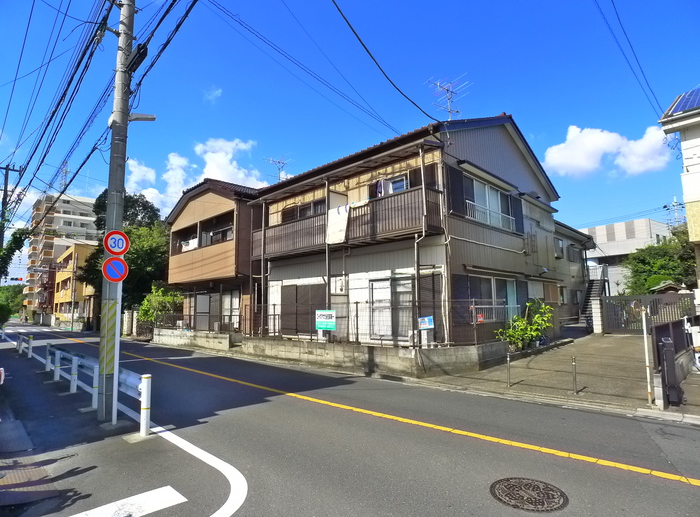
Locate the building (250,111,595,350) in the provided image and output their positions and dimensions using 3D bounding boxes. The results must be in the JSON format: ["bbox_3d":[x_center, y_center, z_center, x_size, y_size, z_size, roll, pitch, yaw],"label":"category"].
[{"bbox_3d":[3.609,-0.577,21.258,10.000,7.900,14.500,-6,-8,43],"label":"building"}]

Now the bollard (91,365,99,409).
[{"bbox_3d":[-4.503,2.287,8.610,0.125,0.735,0.125,5,-8,-42],"label":"bollard"}]

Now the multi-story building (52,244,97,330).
[{"bbox_3d":[-26.464,3.071,49.878,6.500,8.400,11.000,4,-8,-38],"label":"multi-story building"}]

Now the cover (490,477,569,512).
[{"bbox_3d":[1.632,2.161,4.411,0.690,0.040,0.740,0,-6,0],"label":"cover"}]

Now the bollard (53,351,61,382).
[{"bbox_3d":[-7.328,2.696,12.179,0.130,0.735,0.130,5,-8,-42],"label":"bollard"}]

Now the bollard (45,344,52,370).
[{"bbox_3d":[-8.782,2.910,14.162,0.130,0.760,0.130,5,-8,-42],"label":"bollard"}]

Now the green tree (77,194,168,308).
[{"bbox_3d":[-14.897,0.357,32.161,5.900,8.800,5.600,2,-7,-20],"label":"green tree"}]

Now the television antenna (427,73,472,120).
[{"bbox_3d":[3.433,-5.622,17.000,1.500,1.450,1.600,4,-7,-35],"label":"television antenna"}]

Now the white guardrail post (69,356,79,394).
[{"bbox_3d":[-5.850,2.478,10.317,0.130,0.745,0.130,5,-8,-42],"label":"white guardrail post"}]

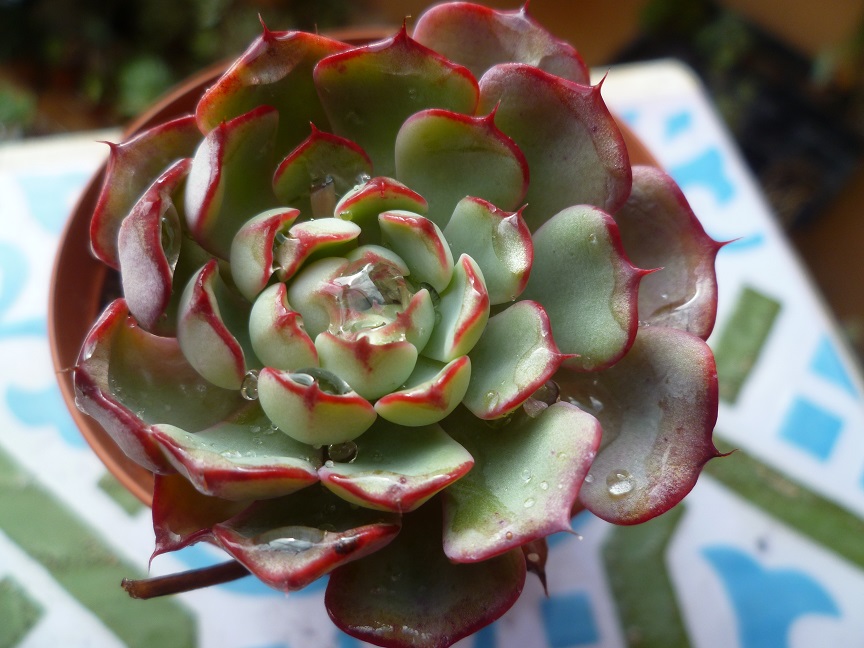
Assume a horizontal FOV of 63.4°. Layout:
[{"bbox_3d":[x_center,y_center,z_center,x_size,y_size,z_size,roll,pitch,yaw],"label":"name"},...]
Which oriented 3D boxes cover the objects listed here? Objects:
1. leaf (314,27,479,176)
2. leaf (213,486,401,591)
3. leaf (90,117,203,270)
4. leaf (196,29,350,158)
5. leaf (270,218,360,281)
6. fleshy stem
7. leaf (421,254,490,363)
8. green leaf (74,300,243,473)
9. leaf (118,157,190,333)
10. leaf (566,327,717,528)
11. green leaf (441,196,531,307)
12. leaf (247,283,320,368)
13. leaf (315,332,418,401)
[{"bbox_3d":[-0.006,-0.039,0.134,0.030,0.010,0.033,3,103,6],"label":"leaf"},{"bbox_3d":[-0.022,0.037,0.146,0.038,0.011,0.041,14,39,5],"label":"leaf"},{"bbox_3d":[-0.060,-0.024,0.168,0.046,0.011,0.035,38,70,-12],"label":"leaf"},{"bbox_3d":[-0.030,-0.043,0.140,0.031,0.010,0.033,-21,95,-7],"label":"leaf"},{"bbox_3d":[-0.022,-0.012,0.154,0.018,0.021,0.009,-35,47,-15],"label":"leaf"},{"bbox_3d":[-0.037,0.040,0.113,0.024,0.003,0.003,-9,62,-2],"label":"fleshy stem"},{"bbox_3d":[0.004,-0.001,0.149,0.010,0.025,0.021,14,64,-28],"label":"leaf"},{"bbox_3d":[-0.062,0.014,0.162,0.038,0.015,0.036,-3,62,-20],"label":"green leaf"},{"bbox_3d":[-0.066,-0.019,0.168,0.013,0.023,0.036,-18,53,41],"label":"leaf"},{"bbox_3d":[0.046,0.023,0.160,0.039,0.012,0.042,12,63,18],"label":"leaf"},{"bbox_3d":[0.009,-0.012,0.120,0.018,0.007,0.020,48,115,24],"label":"green leaf"},{"bbox_3d":[-0.031,0.001,0.150,0.010,0.018,0.019,-25,63,20],"label":"leaf"},{"bbox_3d":[-0.014,0.009,0.146,0.021,0.018,0.009,6,88,2],"label":"leaf"}]

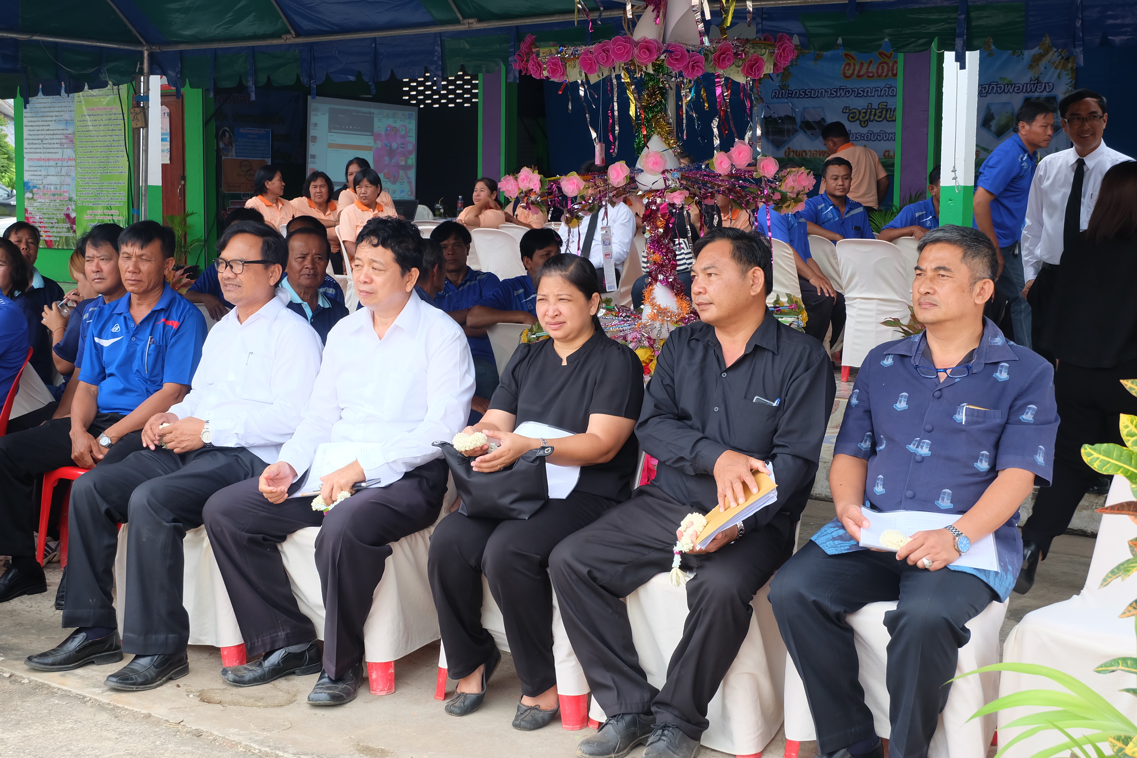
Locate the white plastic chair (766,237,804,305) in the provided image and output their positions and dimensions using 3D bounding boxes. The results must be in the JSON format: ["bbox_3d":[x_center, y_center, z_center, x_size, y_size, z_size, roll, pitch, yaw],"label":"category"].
[{"bbox_3d":[1.286,-0.436,9.435,0.440,0.850,0.500,4,6,28],"label":"white plastic chair"}]

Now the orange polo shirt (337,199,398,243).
[{"bbox_3d":[-1.275,-0.841,9.850,0.420,0.570,0.280,-1,6,-18],"label":"orange polo shirt"}]

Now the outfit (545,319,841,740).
[{"bbox_3d":[0.320,0.350,3.850,0.580,1.010,0.600,4,7,33],"label":"outfit"}]

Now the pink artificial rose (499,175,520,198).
[{"bbox_3d":[-0.214,-0.696,5.600,0.080,0.084,0.065,6,7,40],"label":"pink artificial rose"}]

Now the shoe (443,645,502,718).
[{"bbox_3d":[-0.245,0.784,4.040,0.083,0.075,0.225,3,28,25],"label":"shoe"}]

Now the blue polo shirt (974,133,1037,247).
[{"bbox_3d":[2.342,-1.006,8.300,0.300,0.610,0.460,13,10,27],"label":"blue polo shirt"}]

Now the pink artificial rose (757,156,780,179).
[{"bbox_3d":[0.644,-0.683,5.000,0.074,0.075,0.060,1,6,6],"label":"pink artificial rose"}]

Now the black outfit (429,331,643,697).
[{"bbox_3d":[-0.055,0.349,4.030,0.470,0.940,0.560,4,7,29],"label":"black outfit"}]

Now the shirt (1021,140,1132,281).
[{"bbox_3d":[2.094,-0.685,6.350,0.480,0.600,0.280,3,6,21],"label":"shirt"}]

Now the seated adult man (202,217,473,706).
[{"bbox_3d":[-0.575,0.200,4.320,0.580,1.270,0.630,4,7,32],"label":"seated adult man"}]

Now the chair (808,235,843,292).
[{"bbox_3d":[1.643,-0.517,10.135,0.440,0.850,0.500,4,6,28],"label":"chair"}]

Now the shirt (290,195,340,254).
[{"bbox_3d":[-1.761,-1.070,10.900,0.430,0.450,0.300,-1,6,-18],"label":"shirt"}]

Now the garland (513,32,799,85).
[{"bbox_3d":[0.288,-1.054,5.100,0.920,0.150,0.820,1,6,0],"label":"garland"}]

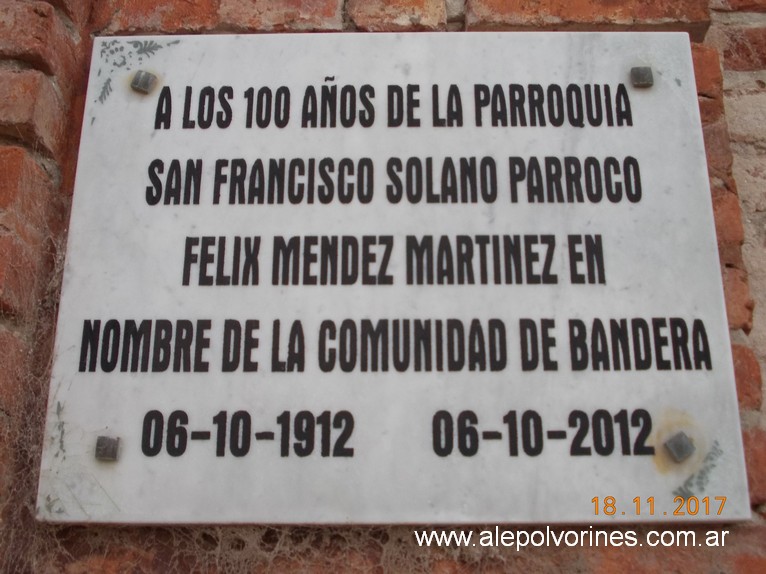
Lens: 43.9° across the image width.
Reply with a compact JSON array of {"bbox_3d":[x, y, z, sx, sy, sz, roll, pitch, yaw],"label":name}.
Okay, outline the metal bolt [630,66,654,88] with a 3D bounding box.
[{"bbox_3d":[0.249,-0.202,0.917,0.018,0.018,0.010,0,-19,1],"label":"metal bolt"}]

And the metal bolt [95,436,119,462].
[{"bbox_3d":[-0.233,0.137,0.806,0.018,0.018,0.010,0,-19,1],"label":"metal bolt"}]

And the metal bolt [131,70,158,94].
[{"bbox_3d":[-0.232,-0.197,0.924,0.018,0.018,0.010,19,-18,8],"label":"metal bolt"}]

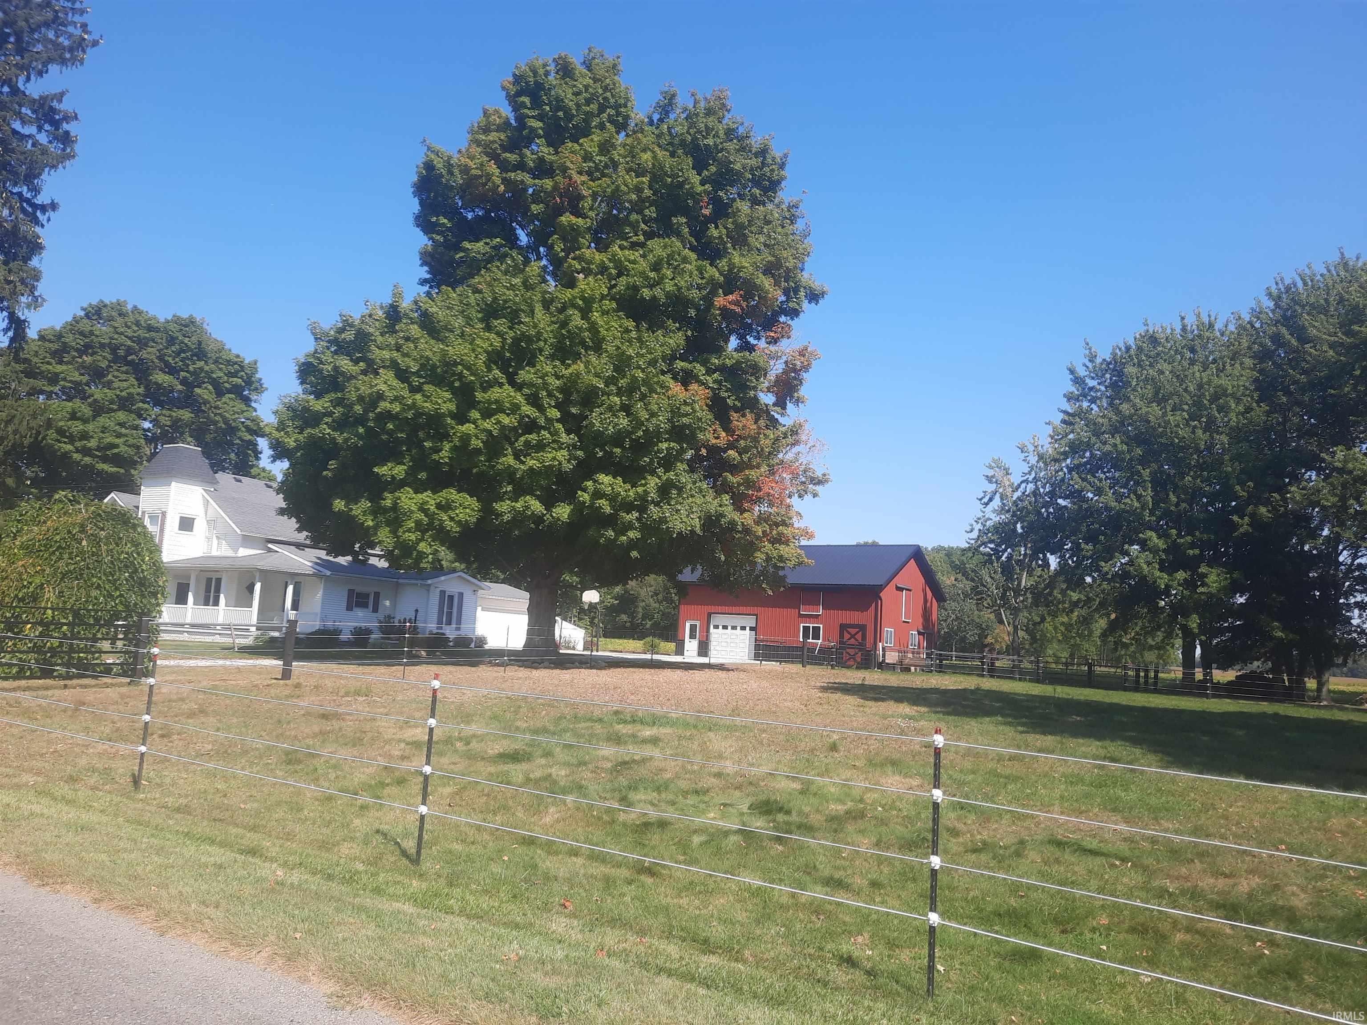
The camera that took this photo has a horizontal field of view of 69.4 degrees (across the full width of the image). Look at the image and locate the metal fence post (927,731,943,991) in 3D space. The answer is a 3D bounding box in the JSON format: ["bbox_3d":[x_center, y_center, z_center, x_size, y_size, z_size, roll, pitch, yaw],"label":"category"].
[{"bbox_3d":[1.259,1.744,4.940,0.050,1.300,0.050,-2,-9,33],"label":"metal fence post"}]

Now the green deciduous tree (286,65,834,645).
[{"bbox_3d":[-4.267,-6.339,37.523,19.500,23.670,19.500,-2,-9,33],"label":"green deciduous tree"}]

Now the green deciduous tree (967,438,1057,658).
[{"bbox_3d":[25.191,3.222,75.142,7.000,17.760,7.000,-2,-9,33],"label":"green deciduous tree"}]

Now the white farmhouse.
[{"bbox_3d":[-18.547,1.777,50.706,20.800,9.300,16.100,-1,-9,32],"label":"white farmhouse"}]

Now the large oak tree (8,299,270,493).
[{"bbox_3d":[-35.758,-3.563,67.429,16.500,22.220,16.500,-2,-9,33],"label":"large oak tree"}]

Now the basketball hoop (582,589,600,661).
[{"bbox_3d":[-5.211,6.220,56.652,1.150,3.619,1.500,-2,-9,33],"label":"basketball hoop"}]

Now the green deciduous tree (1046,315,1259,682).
[{"bbox_3d":[26.002,-0.780,54.326,10.800,20.618,10.800,-2,-9,33],"label":"green deciduous tree"}]

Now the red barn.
[{"bbox_3d":[7.915,5.658,60.975,13.250,7.262,10.635,-2,-9,33],"label":"red barn"}]

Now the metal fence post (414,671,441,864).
[{"bbox_3d":[-1.802,1.804,6.950,0.050,1.300,0.050,-1,-9,33],"label":"metal fence post"}]

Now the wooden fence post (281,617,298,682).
[{"bbox_3d":[-7.994,2.776,20.082,0.180,1.267,0.180,-2,-9,33],"label":"wooden fence post"}]

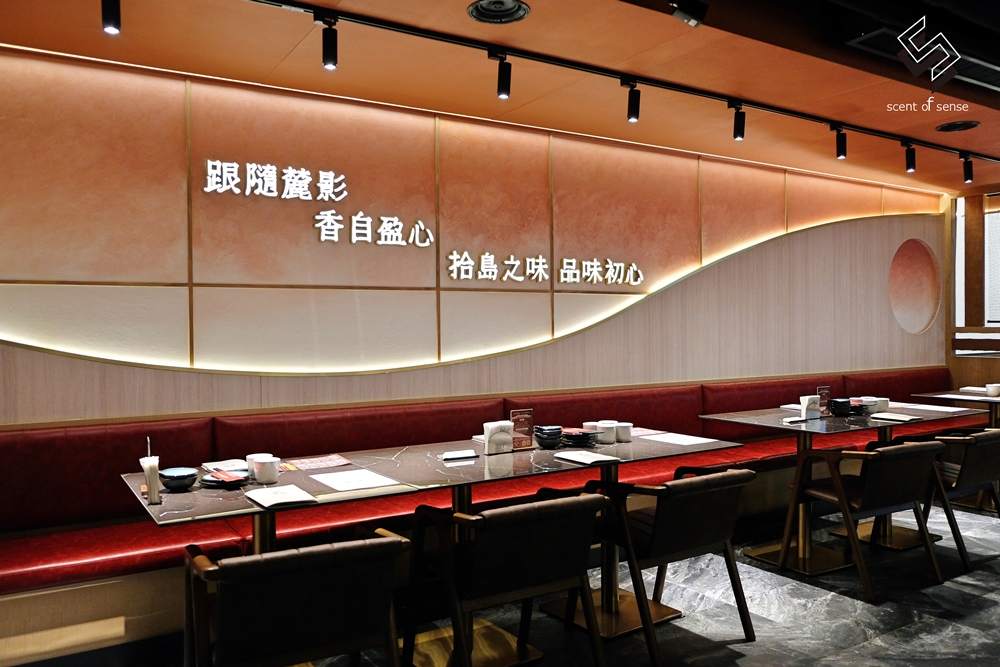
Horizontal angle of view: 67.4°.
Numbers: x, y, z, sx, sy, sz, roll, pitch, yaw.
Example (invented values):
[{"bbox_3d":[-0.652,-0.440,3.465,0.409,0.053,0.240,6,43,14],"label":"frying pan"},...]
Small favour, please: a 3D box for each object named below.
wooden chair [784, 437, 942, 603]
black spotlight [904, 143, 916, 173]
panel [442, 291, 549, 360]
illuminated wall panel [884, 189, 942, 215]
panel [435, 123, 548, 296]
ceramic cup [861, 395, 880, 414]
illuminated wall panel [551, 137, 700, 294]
[{"bbox_3d":[1.782,0.870,3.719,0.560,0.685,0.590,-1,1,-32],"label":"wooden chair"},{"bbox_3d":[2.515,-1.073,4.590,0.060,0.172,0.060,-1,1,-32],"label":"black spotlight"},{"bbox_3d":[-0.013,-0.042,4.138,0.710,0.360,0.030,-1,1,-32],"label":"panel"},{"bbox_3d":[3.550,-1.105,6.447,0.877,0.243,0.040,-1,0,-32],"label":"illuminated wall panel"},{"bbox_3d":[-0.020,-0.684,4.132,0.710,0.905,0.030,-1,1,-32],"label":"panel"},{"bbox_3d":[2.111,0.413,4.271,0.085,0.079,0.085,-1,0,0],"label":"ceramic cup"},{"bbox_3d":[0.806,-0.698,4.646,1.195,0.905,0.030,-1,1,-32],"label":"illuminated wall panel"}]

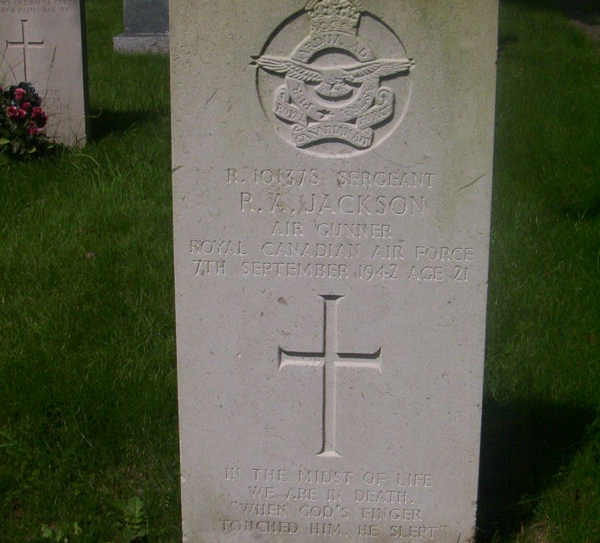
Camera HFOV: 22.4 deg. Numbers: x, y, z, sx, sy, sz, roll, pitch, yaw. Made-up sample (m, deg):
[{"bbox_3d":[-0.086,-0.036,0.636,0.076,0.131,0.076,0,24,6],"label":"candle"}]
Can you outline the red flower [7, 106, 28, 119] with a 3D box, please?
[{"bbox_3d":[-0.940,-0.527,5.030,0.064,0.047,0.050,2,20,4],"label":"red flower"}]

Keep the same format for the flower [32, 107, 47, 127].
[{"bbox_3d":[-0.864,-0.514,5.030,0.047,0.068,0.050,2,20,4],"label":"flower"}]

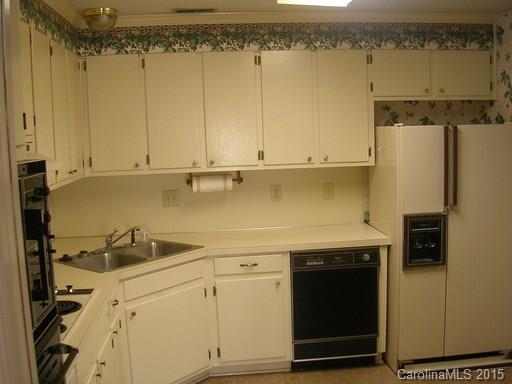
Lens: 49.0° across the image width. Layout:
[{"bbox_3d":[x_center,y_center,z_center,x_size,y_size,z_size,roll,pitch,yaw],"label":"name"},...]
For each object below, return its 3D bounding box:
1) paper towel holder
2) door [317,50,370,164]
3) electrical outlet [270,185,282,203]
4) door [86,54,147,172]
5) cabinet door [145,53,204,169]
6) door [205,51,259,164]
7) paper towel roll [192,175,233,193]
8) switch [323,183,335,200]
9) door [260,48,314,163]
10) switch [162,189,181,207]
[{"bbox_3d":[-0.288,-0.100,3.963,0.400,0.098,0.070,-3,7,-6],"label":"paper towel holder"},{"bbox_3d":[0.617,-0.598,3.963,0.355,0.782,0.022,-2,6,-5],"label":"door"},{"bbox_3d":[0.153,0.014,4.219,0.074,0.119,0.010,-3,7,-6],"label":"electrical outlet"},{"bbox_3d":[-0.955,-0.533,3.827,0.347,0.782,0.022,-2,6,-5],"label":"door"},{"bbox_3d":[-0.565,-0.549,3.861,0.353,0.782,0.022,-2,6,-5],"label":"cabinet door"},{"bbox_3d":[-0.173,-0.566,3.895,0.359,0.782,0.022,-2,6,-5],"label":"door"},{"bbox_3d":[-0.304,-0.059,3.965,0.277,0.121,0.121,-3,7,-6],"label":"paper towel roll"},{"bbox_3d":[0.555,0.000,4.262,0.075,0.119,0.010,-3,7,-6],"label":"switch"},{"bbox_3d":[0.223,-0.582,3.929,0.355,0.782,0.022,-2,6,-5],"label":"door"},{"bbox_3d":[-0.636,0.046,4.230,0.125,0.123,0.012,-2,7,-7],"label":"switch"}]

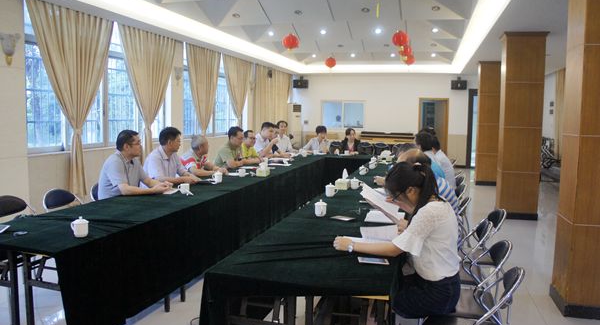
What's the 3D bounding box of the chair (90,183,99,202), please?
[{"bbox_3d":[-1.925,0.617,4.640,0.480,0.790,0.450,2,6,17],"label":"chair"}]

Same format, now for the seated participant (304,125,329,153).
[{"bbox_3d":[0.403,-0.123,9.370,0.580,1.320,0.700,1,6,8],"label":"seated participant"}]

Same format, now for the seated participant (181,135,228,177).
[{"bbox_3d":[-1.407,0.261,5.832,0.750,1.260,0.540,2,6,17],"label":"seated participant"}]

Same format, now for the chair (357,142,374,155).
[{"bbox_3d":[1.784,-0.097,11.735,0.450,0.800,0.480,2,6,17],"label":"chair"}]

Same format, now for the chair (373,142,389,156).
[{"bbox_3d":[2.142,-0.110,11.421,0.460,0.800,0.500,2,6,17],"label":"chair"}]

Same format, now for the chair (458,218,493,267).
[{"bbox_3d":[1.035,0.768,2.891,0.500,0.790,0.460,2,6,13],"label":"chair"}]

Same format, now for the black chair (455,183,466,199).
[{"bbox_3d":[1.499,0.606,4.488,0.500,0.790,0.460,2,6,13],"label":"black chair"}]

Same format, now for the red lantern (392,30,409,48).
[{"bbox_3d":[1.864,-2.275,7.933,0.300,0.320,0.300,2,6,17],"label":"red lantern"}]

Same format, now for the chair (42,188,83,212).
[{"bbox_3d":[-2.167,0.658,4.224,0.480,0.790,0.450,2,6,17],"label":"chair"}]

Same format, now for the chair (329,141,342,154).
[{"bbox_3d":[0.975,-0.141,11.674,0.460,0.800,0.500,2,6,17],"label":"chair"}]

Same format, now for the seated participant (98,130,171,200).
[{"bbox_3d":[-1.552,0.349,4.072,0.720,1.320,0.540,2,6,17],"label":"seated participant"}]

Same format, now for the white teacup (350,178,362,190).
[{"bbox_3d":[0.599,0.216,4.492,0.115,0.125,0.085,0,6,0],"label":"white teacup"}]

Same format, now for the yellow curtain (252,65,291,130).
[{"bbox_3d":[-0.678,-1.286,11.453,0.160,2.350,2.650,2,6,17],"label":"yellow curtain"}]

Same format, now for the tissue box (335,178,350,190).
[{"bbox_3d":[0.459,0.233,4.526,0.125,0.084,0.195,2,6,17],"label":"tissue box"}]

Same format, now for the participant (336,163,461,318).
[{"bbox_3d":[0.513,0.592,2.365,0.720,1.220,0.500,2,6,17],"label":"participant"}]

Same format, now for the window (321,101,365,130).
[{"bbox_3d":[1.360,-1.508,13.455,1.400,0.880,0.100,2,6,17],"label":"window"}]

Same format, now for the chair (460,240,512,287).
[{"bbox_3d":[0.871,0.794,2.369,0.480,0.800,0.450,2,6,17],"label":"chair"}]

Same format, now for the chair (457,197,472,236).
[{"bbox_3d":[1.188,0.670,3.660,0.480,0.800,0.450,2,6,17],"label":"chair"}]

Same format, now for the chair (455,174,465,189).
[{"bbox_3d":[1.685,0.548,5.056,0.500,0.790,0.460,2,6,13],"label":"chair"}]

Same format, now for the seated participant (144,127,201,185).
[{"bbox_3d":[-1.389,0.285,4.793,0.800,1.340,0.520,2,6,17],"label":"seated participant"}]

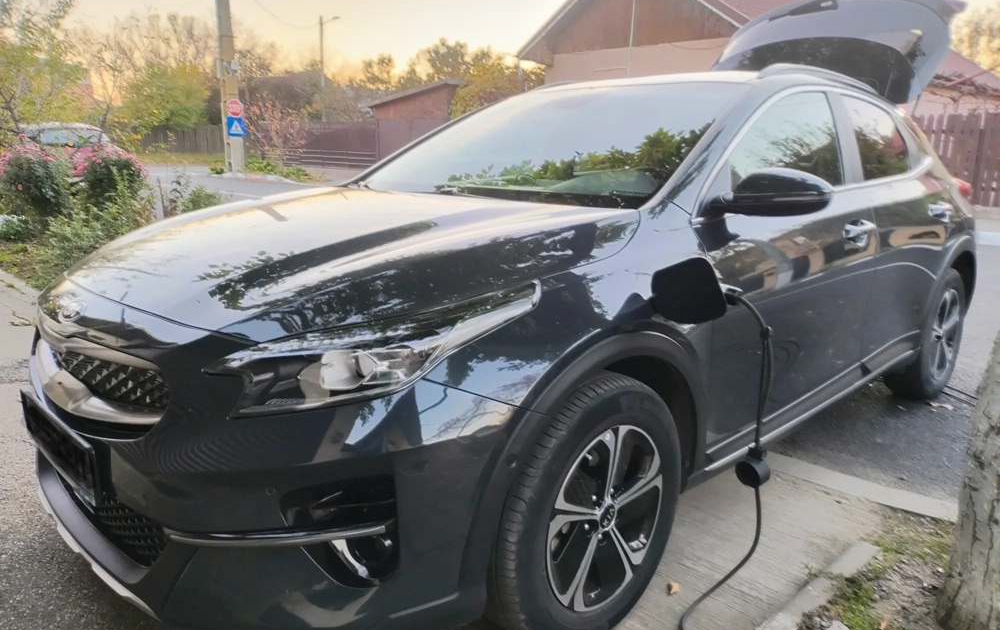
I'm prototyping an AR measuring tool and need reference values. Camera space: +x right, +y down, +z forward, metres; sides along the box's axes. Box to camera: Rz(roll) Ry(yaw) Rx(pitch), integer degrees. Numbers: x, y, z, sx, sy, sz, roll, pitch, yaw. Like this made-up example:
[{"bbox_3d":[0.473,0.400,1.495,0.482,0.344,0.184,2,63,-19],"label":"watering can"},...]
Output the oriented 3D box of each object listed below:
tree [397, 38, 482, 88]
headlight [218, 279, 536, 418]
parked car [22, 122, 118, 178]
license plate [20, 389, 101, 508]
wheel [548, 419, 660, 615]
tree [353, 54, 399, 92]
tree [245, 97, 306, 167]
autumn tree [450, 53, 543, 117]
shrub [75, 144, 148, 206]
[{"bbox_3d":[-3.518,-12.649,42.000,5.000,6.900,4.800,0,13,0],"label":"tree"},{"bbox_3d":[-0.232,0.072,1.405,0.380,0.250,0.550,8,14,33],"label":"headlight"},{"bbox_3d":[-12.024,-4.709,20.800,3.850,1.500,1.670,2,13,7],"label":"parked car"},{"bbox_3d":[-0.997,0.291,1.629,0.020,0.122,0.525,-10,15,-44],"label":"license plate"},{"bbox_3d":[0.203,0.460,1.728,0.437,0.437,0.170,-11,16,-44],"label":"wheel"},{"bbox_3d":[-7.930,-13.408,46.000,3.100,6.300,3.000,0,13,0],"label":"tree"},{"bbox_3d":[-8.082,-6.570,26.000,2.200,2.600,2.100,0,13,0],"label":"tree"},{"bbox_3d":[-0.099,-8.149,28.500,3.700,4.500,3.500,0,13,0],"label":"autumn tree"},{"bbox_3d":[-4.949,-1.688,9.200,0.950,0.930,0.920,0,13,0],"label":"shrub"}]

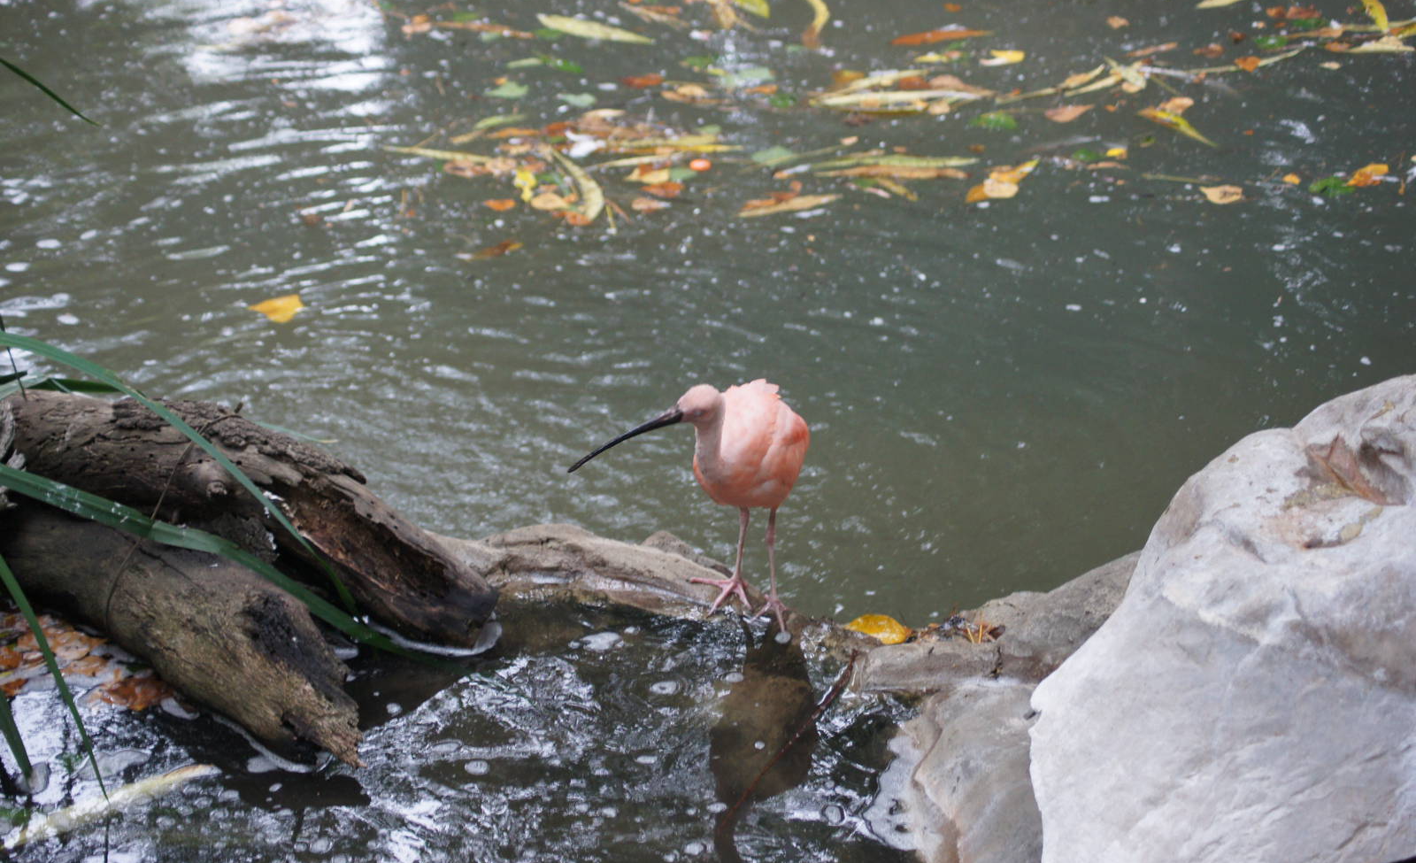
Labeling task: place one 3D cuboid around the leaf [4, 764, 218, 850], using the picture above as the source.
[{"bbox_3d":[-0.632,0.395,3.411,0.248,0.012,0.033,-20,35,-31],"label":"leaf"}]

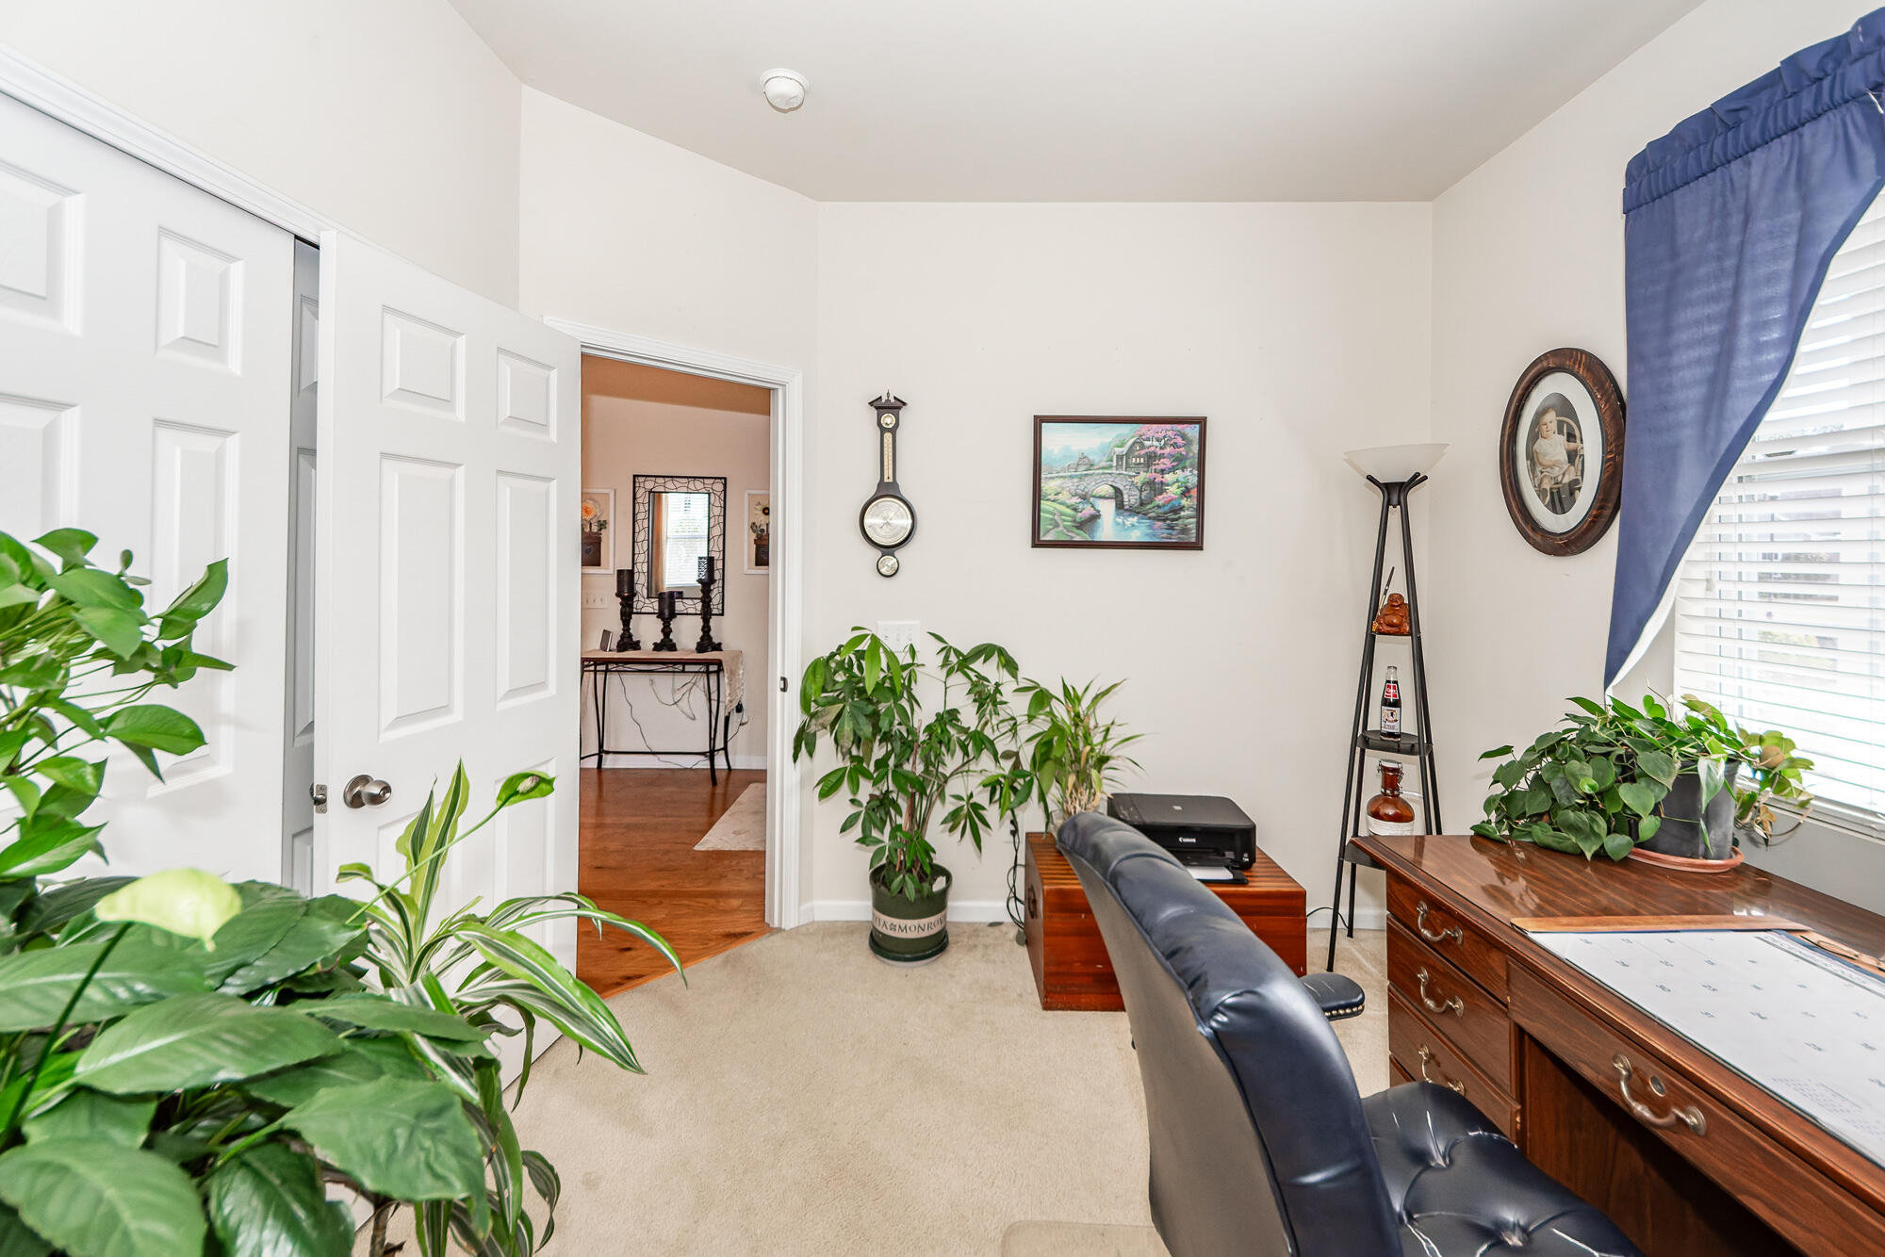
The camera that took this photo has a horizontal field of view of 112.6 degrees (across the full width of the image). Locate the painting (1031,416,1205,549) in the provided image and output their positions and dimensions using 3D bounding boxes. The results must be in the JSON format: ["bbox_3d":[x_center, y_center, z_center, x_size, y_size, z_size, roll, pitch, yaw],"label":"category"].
[{"bbox_3d":[0.668,-0.550,2.375,0.648,0.497,0.027,0,3,0],"label":"painting"}]

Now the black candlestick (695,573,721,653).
[{"bbox_3d":[-1.501,-0.113,4.030,0.150,0.555,0.150,0,5,0],"label":"black candlestick"}]

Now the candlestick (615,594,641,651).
[{"bbox_3d":[-2.010,-0.038,4.030,0.155,0.365,0.150,0,3,0],"label":"candlestick"}]

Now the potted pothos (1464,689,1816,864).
[{"bbox_3d":[1.520,0.335,1.390,0.530,0.355,0.370,0,3,0],"label":"potted pothos"}]

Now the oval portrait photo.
[{"bbox_3d":[1.842,-0.527,1.885,0.035,0.610,0.385,0,3,0],"label":"oval portrait photo"}]

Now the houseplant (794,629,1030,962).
[{"bbox_3d":[-0.105,0.575,2.170,0.810,1.150,0.580,0,5,0],"label":"houseplant"}]

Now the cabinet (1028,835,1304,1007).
[{"bbox_3d":[0.724,0.995,2.160,0.810,0.405,0.385,0,5,0],"label":"cabinet"}]

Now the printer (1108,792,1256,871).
[{"bbox_3d":[0.830,0.709,2.246,0.450,0.152,0.300,1,5,5],"label":"printer"}]

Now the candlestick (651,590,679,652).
[{"bbox_3d":[-1.798,-0.046,4.070,0.145,0.395,0.145,0,5,0],"label":"candlestick"}]

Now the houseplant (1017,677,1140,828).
[{"bbox_3d":[0.464,0.465,2.130,0.390,0.580,0.360,0,3,0],"label":"houseplant"}]

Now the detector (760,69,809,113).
[{"bbox_3d":[-0.451,-1.541,1.810,0.142,0.045,0.142,0,3,0],"label":"detector"}]

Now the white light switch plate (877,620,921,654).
[{"bbox_3d":[-0.166,0.034,2.400,0.162,0.116,0.009,0,5,0],"label":"white light switch plate"}]

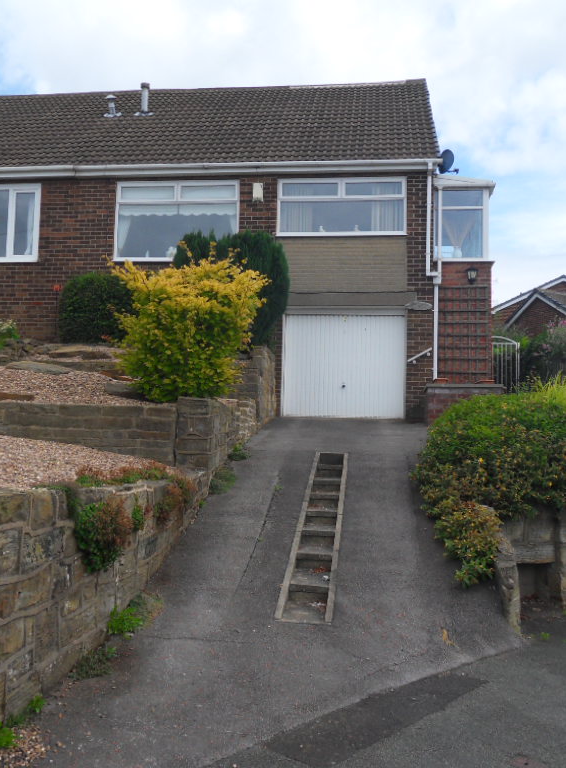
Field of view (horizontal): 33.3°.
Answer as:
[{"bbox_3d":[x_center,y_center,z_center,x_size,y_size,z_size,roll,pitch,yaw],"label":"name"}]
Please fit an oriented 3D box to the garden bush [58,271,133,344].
[{"bbox_3d":[-3.330,-1.366,16.900,1.350,1.250,1.300,1,-4,10],"label":"garden bush"}]

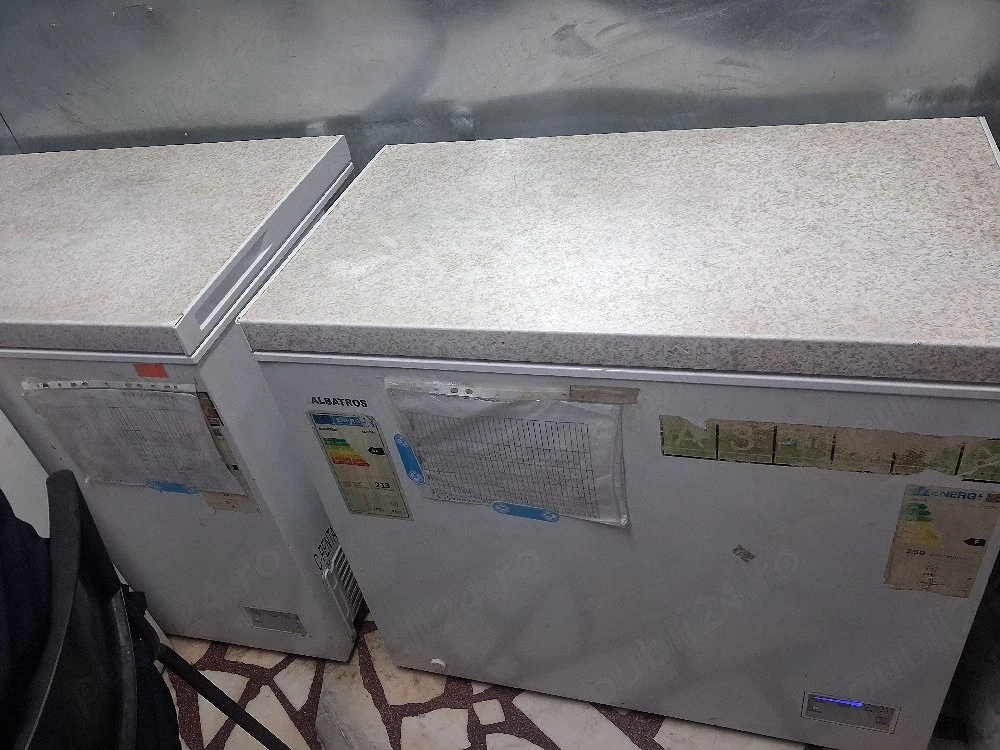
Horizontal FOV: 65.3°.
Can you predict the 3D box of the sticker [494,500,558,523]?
[{"bbox_3d":[0.036,0.197,1.119,0.099,0.027,0.002,6,42,16],"label":"sticker"}]

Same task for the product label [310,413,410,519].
[{"bbox_3d":[-0.205,0.139,1.159,0.110,0.220,0.002,3,41,18],"label":"product label"}]

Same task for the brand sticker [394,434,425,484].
[{"bbox_3d":[-0.130,0.121,1.115,0.026,0.100,0.002,1,40,20],"label":"brand sticker"}]

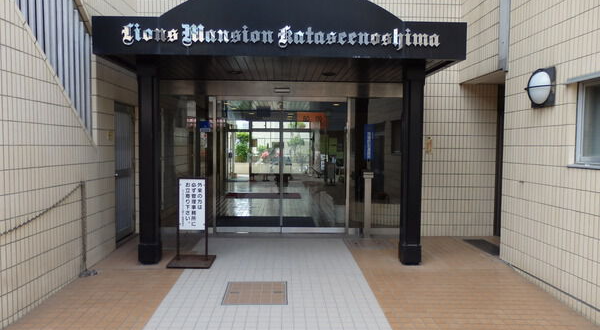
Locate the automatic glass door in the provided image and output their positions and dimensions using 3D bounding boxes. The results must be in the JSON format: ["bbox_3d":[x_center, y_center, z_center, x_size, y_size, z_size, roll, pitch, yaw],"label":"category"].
[{"bbox_3d":[-0.335,0.029,7.883,2.400,2.440,0.100,0,3,-2],"label":"automatic glass door"}]

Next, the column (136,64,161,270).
[{"bbox_3d":[-2.064,-0.039,5.976,0.255,2.788,0.255,0,3,-2],"label":"column"}]

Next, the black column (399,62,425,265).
[{"bbox_3d":[1.562,-0.020,6.088,0.255,2.788,0.255,0,3,-2],"label":"black column"}]

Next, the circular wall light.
[{"bbox_3d":[2.871,-0.919,5.217,0.140,0.455,0.450,0,3,-2],"label":"circular wall light"}]

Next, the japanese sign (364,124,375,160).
[{"bbox_3d":[1.272,-0.416,7.886,0.195,0.635,0.040,0,3,-2],"label":"japanese sign"}]

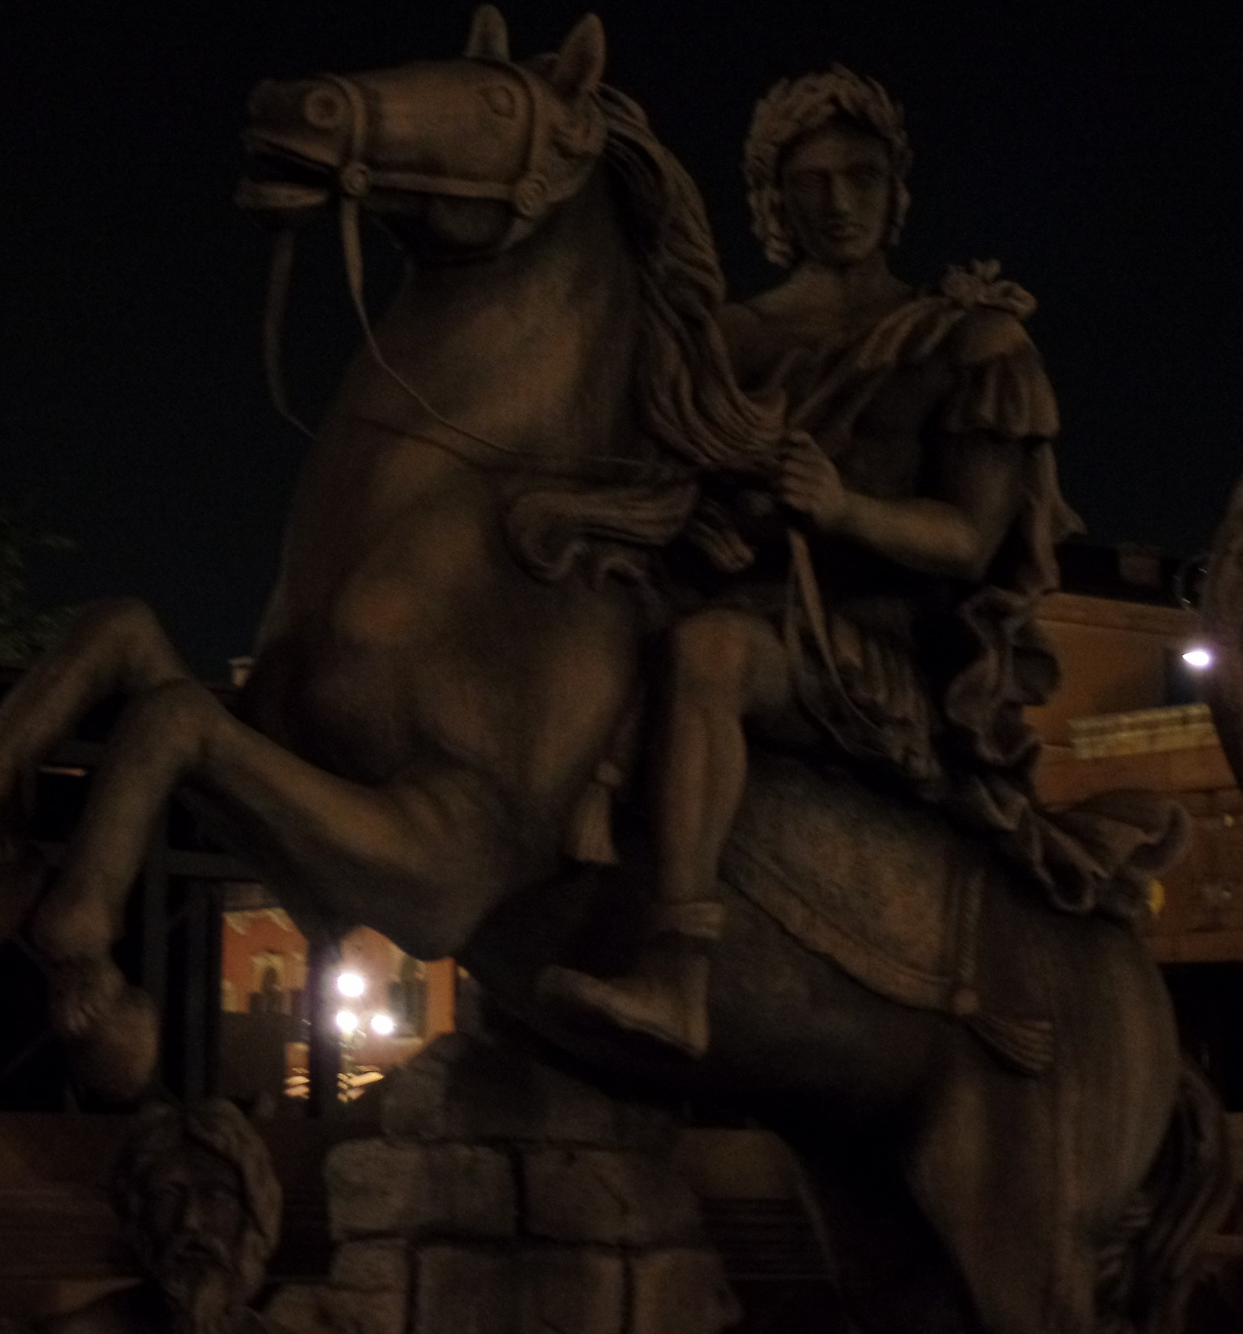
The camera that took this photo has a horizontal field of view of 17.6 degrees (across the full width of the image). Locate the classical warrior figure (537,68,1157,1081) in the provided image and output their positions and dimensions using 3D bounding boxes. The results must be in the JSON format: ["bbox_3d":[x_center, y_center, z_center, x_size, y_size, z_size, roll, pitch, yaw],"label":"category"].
[{"bbox_3d":[0.394,-0.191,7.500,1.120,1.860,1.050,7,-10,-42],"label":"classical warrior figure"}]

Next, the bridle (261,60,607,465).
[{"bbox_3d":[-0.333,-0.718,7.150,0.580,0.730,0.320,4,-9,-30],"label":"bridle"}]

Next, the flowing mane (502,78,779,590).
[{"bbox_3d":[0.037,-0.606,7.300,0.470,0.930,0.360,5,-9,-32],"label":"flowing mane"}]

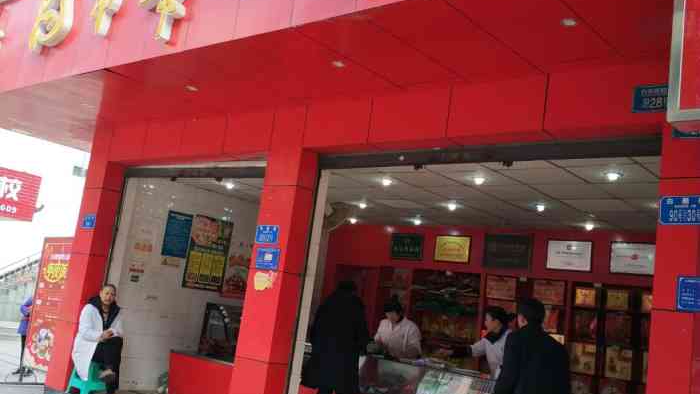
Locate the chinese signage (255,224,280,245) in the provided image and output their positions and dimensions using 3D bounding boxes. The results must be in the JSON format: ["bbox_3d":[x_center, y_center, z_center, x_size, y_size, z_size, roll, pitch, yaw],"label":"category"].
[{"bbox_3d":[-0.767,0.347,6.707,0.305,0.160,0.020,0,-12,41],"label":"chinese signage"}]

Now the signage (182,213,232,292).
[{"bbox_3d":[-2.019,0.835,10.523,0.025,1.035,0.705,0,-12,42],"label":"signage"}]

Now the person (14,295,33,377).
[{"bbox_3d":[-4.958,2.004,11.492,0.500,1.560,0.420,10,-9,-18],"label":"person"}]

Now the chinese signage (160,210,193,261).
[{"bbox_3d":[-2.325,0.520,9.868,0.020,0.620,0.395,0,-12,41],"label":"chinese signage"}]

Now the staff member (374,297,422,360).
[{"bbox_3d":[0.486,1.890,7.809,0.600,1.610,0.480,0,-12,42],"label":"staff member"}]

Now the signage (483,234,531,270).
[{"bbox_3d":[2.014,0.697,9.411,0.680,0.445,0.030,0,-12,42],"label":"signage"}]

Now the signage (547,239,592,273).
[{"bbox_3d":[2.799,0.752,9.332,0.605,0.380,0.030,0,-12,41],"label":"signage"}]

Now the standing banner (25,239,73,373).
[{"bbox_3d":[-4.064,1.442,9.891,0.834,1.788,0.100,0,-12,41],"label":"standing banner"}]

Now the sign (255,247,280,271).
[{"bbox_3d":[-0.784,0.591,6.878,0.305,0.200,0.012,0,-12,42],"label":"sign"}]

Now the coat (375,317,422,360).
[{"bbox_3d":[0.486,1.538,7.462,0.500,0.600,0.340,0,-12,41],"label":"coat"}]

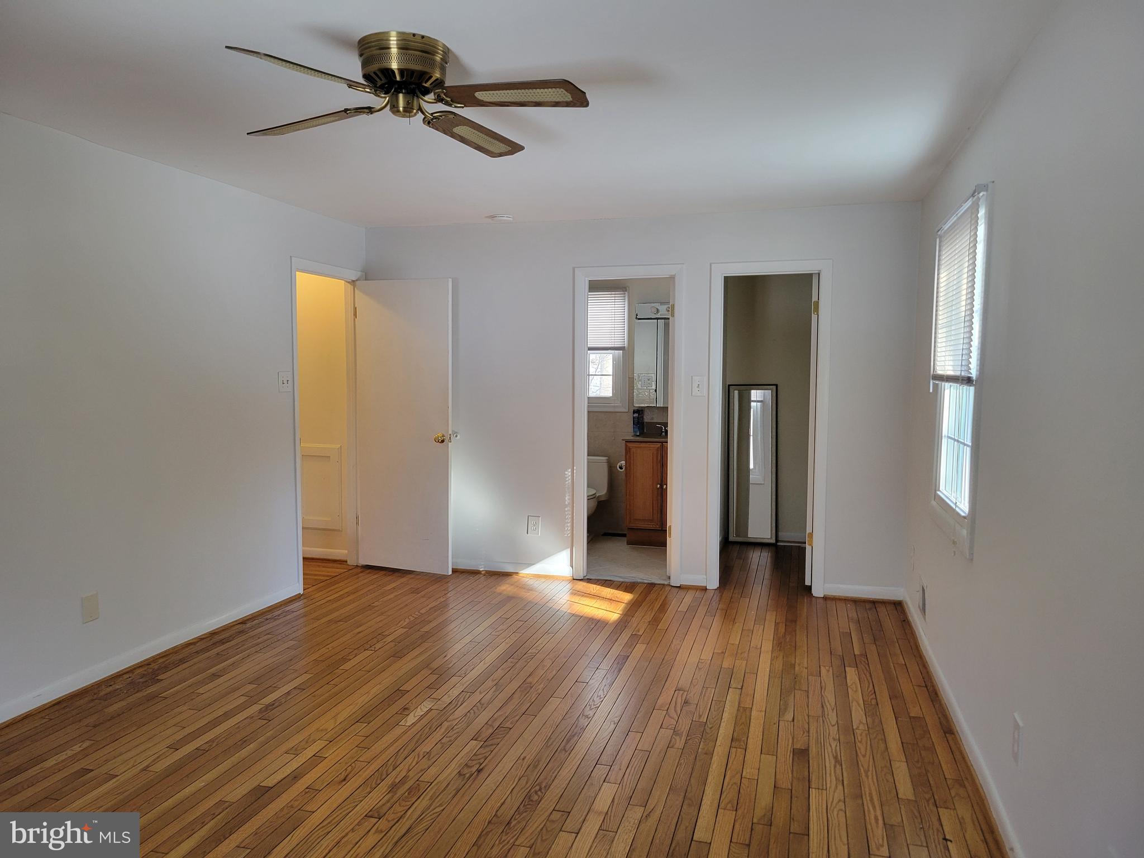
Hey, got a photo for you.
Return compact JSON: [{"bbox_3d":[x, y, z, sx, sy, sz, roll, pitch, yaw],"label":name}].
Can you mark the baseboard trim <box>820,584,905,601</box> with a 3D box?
[{"bbox_3d":[1.842,1.032,5.406,0.492,0.090,0.020,1,4,15],"label":"baseboard trim"}]

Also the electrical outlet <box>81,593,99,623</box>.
[{"bbox_3d":[-2.167,0.807,3.871,0.010,0.120,0.078,1,4,15],"label":"electrical outlet"}]

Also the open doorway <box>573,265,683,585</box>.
[{"bbox_3d":[0.384,-0.022,5.794,0.737,2.121,0.130,1,4,15],"label":"open doorway"}]

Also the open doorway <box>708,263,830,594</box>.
[{"bbox_3d":[1.267,0.000,5.552,0.742,2.121,0.130,1,4,15],"label":"open doorway"}]

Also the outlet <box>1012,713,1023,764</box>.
[{"bbox_3d":[1.313,0.914,2.529,0.010,0.120,0.075,1,4,15],"label":"outlet"}]

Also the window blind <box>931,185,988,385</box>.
[{"bbox_3d":[1.599,-0.550,3.576,0.050,0.720,0.940,1,4,15],"label":"window blind"}]

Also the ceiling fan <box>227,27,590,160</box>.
[{"bbox_3d":[-0.528,-1.078,2.692,1.270,0.220,1.270,3,5,28],"label":"ceiling fan"}]

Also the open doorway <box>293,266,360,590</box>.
[{"bbox_3d":[-1.678,-0.018,5.775,0.130,2.090,0.836,1,4,15],"label":"open doorway"}]

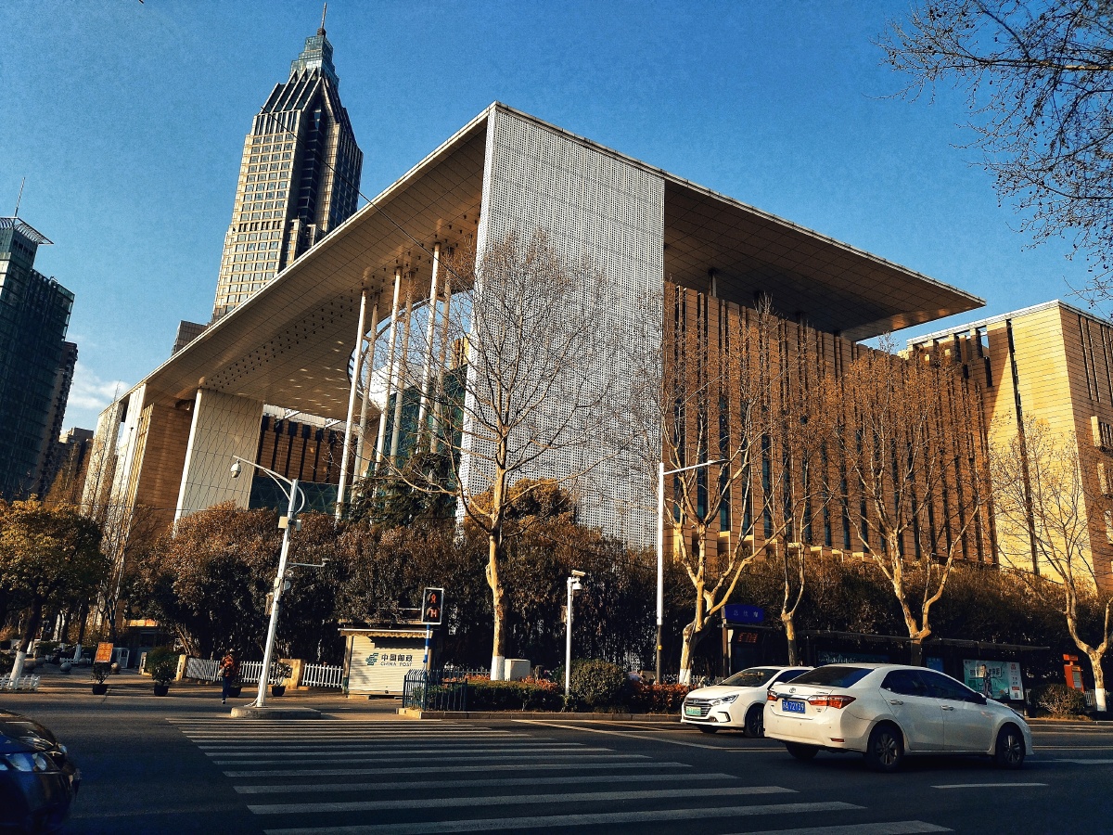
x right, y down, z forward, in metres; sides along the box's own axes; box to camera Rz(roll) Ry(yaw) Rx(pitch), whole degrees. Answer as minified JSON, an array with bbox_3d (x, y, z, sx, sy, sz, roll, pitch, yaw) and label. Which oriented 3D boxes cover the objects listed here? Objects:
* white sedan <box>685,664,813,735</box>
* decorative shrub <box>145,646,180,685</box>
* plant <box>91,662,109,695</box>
[{"bbox_3d":[4.958,6.233,19.106,4.710,1.490,1.780,11,-18,-26],"label":"white sedan"},{"bbox_3d":[-18.573,11.717,41.000,1.450,1.700,1.450,2,-17,0],"label":"decorative shrub"},{"bbox_3d":[-15.314,8.782,29.200,0.580,1.020,0.580,2,-17,0],"label":"plant"}]

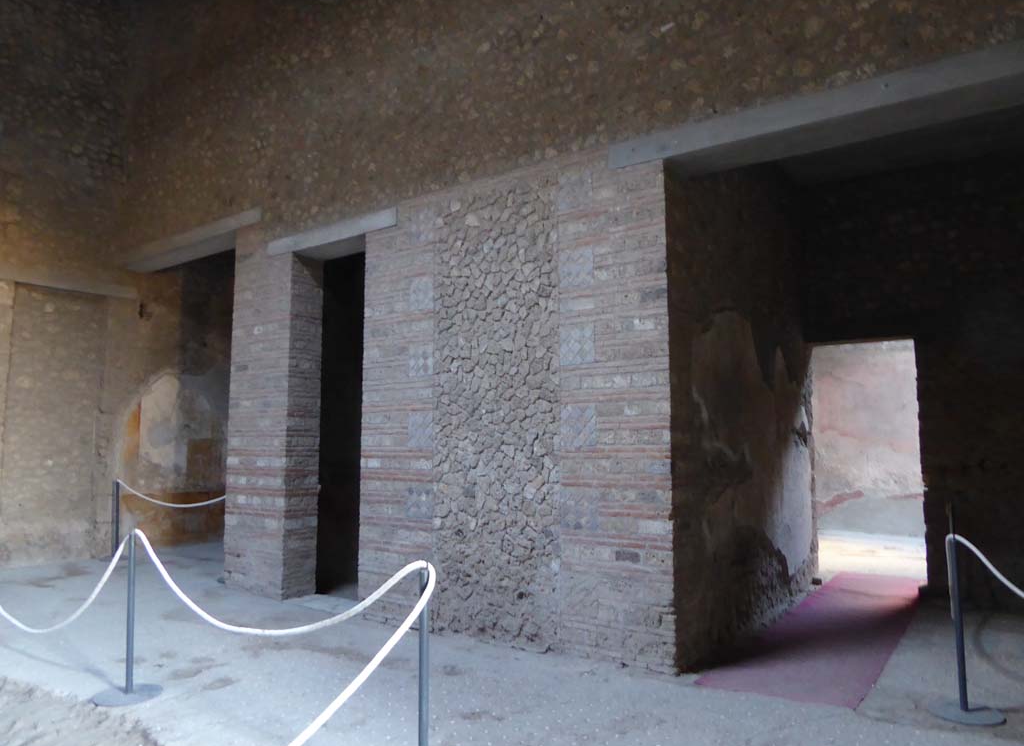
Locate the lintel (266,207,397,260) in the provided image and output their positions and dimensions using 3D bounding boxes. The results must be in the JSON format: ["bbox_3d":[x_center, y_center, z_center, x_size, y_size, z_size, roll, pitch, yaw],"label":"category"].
[{"bbox_3d":[-1.659,-1.326,7.041,1.882,0.167,0.421,-4,-7,36],"label":"lintel"}]

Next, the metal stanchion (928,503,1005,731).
[{"bbox_3d":[2.562,1.422,4.051,0.395,1.000,0.402,-4,-7,36],"label":"metal stanchion"}]

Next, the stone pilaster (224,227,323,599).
[{"bbox_3d":[-2.500,0.332,7.487,0.990,3.832,0.402,-4,-7,36],"label":"stone pilaster"}]

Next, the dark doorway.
[{"bbox_3d":[-1.662,0.479,6.873,1.068,3.420,0.412,-4,-7,36],"label":"dark doorway"}]

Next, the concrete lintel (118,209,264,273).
[{"bbox_3d":[-3.710,-1.583,8.561,2.911,0.167,0.441,-4,-7,36],"label":"concrete lintel"}]

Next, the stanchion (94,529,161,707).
[{"bbox_3d":[-2.349,1.478,4.380,0.392,0.975,0.392,-4,-7,36],"label":"stanchion"}]

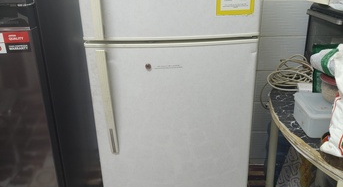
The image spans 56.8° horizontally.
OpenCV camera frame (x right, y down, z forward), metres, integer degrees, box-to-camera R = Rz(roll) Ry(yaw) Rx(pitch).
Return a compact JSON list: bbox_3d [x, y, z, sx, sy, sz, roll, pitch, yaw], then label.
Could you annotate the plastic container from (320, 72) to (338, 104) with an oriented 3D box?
[{"bbox_3d":[0.655,-0.028,1.224,0.135,0.080,0.135,-2,22,0],"label":"plastic container"}]

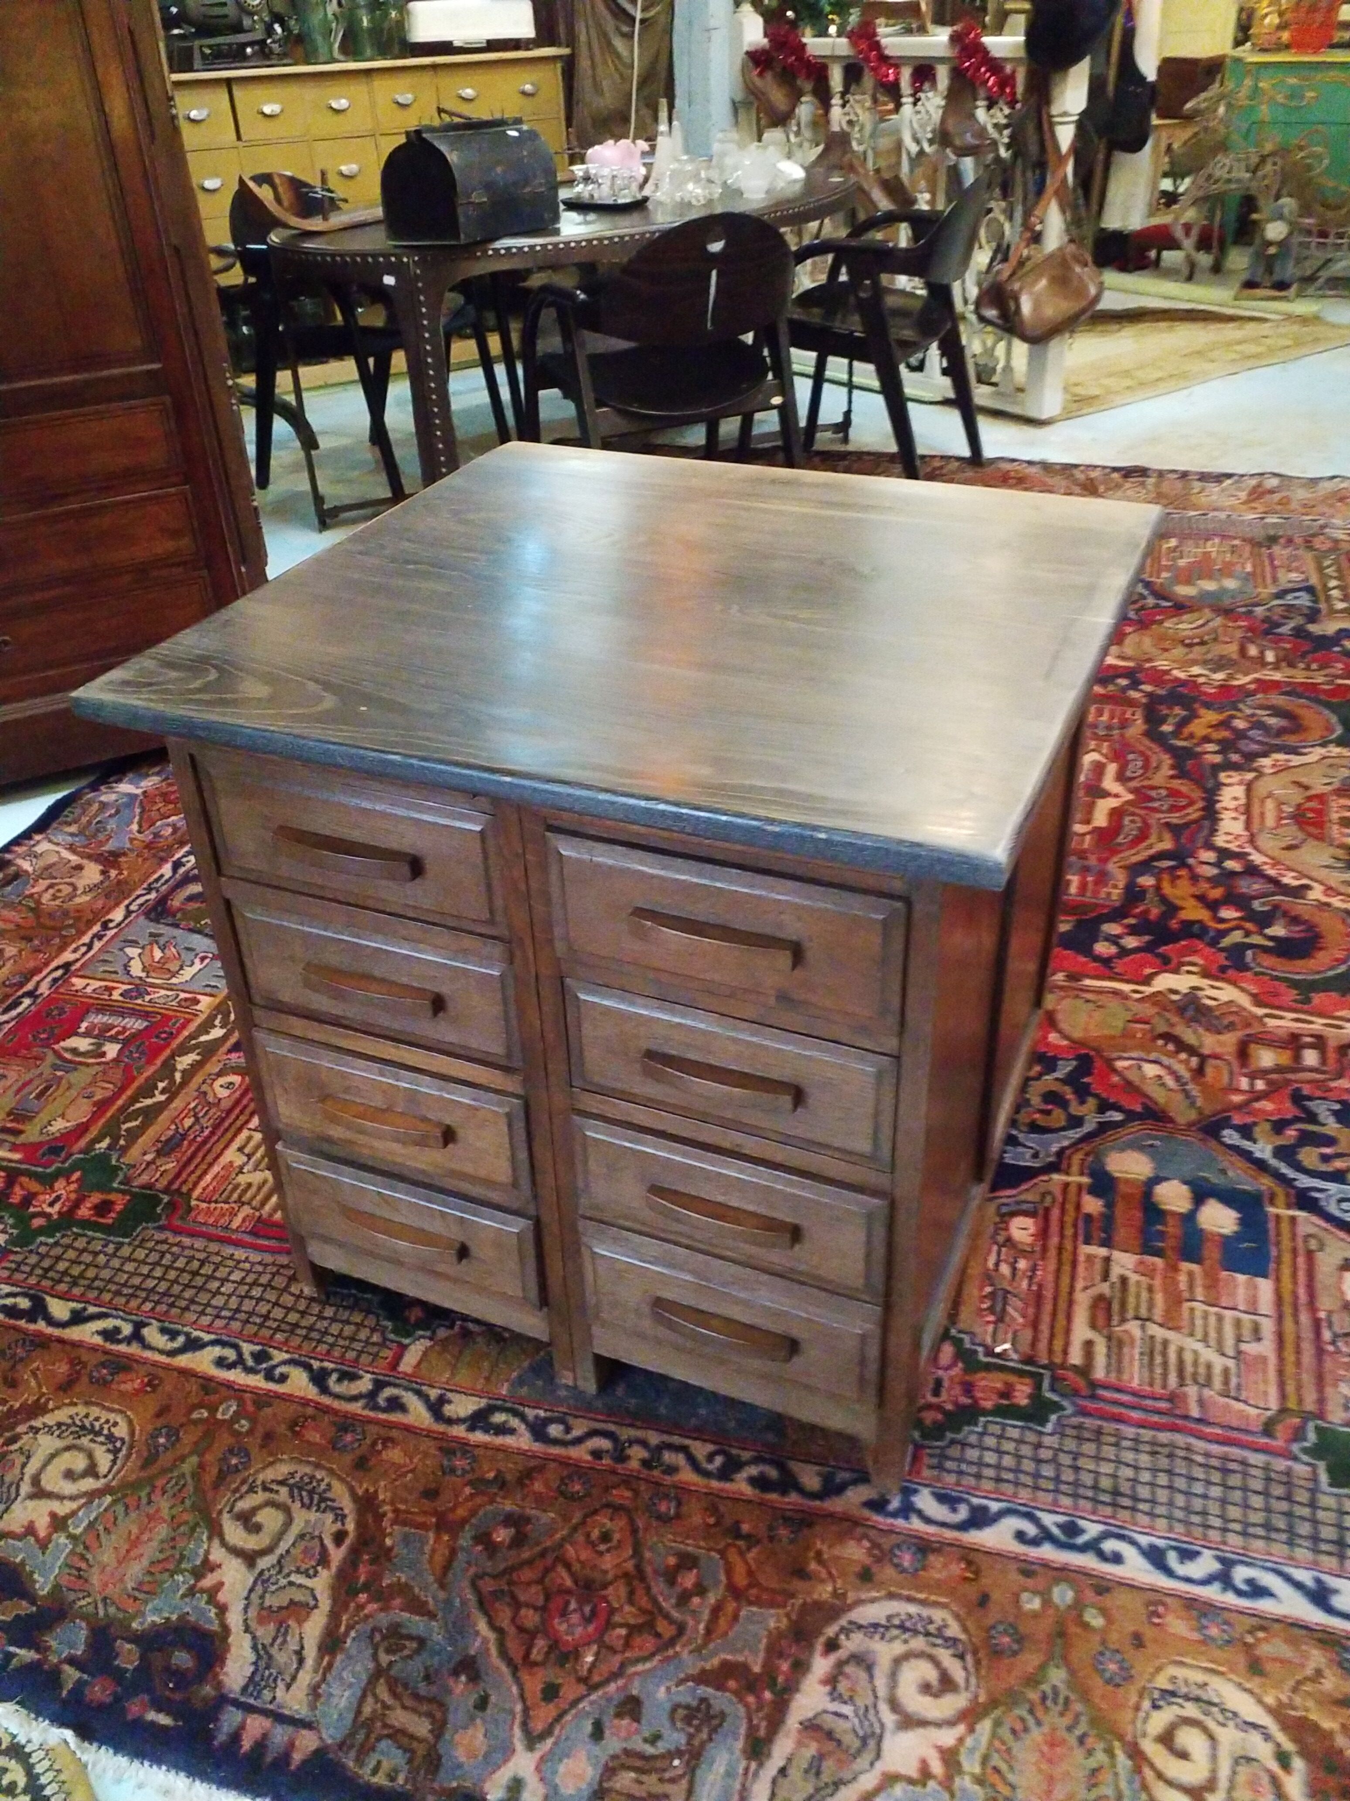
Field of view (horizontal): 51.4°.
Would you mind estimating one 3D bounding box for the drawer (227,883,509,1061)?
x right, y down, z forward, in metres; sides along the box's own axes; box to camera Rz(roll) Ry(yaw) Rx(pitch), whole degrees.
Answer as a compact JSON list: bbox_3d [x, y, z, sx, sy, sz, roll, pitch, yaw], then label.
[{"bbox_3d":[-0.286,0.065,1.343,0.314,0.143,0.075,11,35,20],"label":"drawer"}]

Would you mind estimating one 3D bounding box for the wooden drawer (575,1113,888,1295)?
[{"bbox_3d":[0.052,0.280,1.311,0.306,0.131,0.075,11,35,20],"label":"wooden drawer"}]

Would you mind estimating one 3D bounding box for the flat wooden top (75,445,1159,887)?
[{"bbox_3d":[0.008,-0.305,1.429,0.831,0.028,0.830,11,35,20],"label":"flat wooden top"}]

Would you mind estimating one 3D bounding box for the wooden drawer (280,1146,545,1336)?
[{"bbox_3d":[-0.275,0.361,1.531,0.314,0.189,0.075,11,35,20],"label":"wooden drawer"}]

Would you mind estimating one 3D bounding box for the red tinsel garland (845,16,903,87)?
[{"bbox_3d":[0.709,-3.028,5.018,0.150,0.201,0.258,-22,37,-28],"label":"red tinsel garland"}]

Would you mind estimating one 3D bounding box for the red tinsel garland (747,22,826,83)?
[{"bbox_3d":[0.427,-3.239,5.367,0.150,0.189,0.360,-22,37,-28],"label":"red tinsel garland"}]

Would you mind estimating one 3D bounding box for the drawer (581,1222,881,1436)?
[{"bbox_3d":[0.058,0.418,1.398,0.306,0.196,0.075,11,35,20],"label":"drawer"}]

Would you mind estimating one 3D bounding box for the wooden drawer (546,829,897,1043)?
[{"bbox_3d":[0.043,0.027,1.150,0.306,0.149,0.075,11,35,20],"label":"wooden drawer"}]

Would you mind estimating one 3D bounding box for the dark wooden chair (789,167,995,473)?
[{"bbox_3d":[0.585,-1.683,4.223,0.580,0.820,0.550,14,36,24],"label":"dark wooden chair"}]

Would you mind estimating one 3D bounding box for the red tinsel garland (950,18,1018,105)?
[{"bbox_3d":[1.021,-2.775,4.645,0.150,0.232,0.272,-22,37,-28],"label":"red tinsel garland"}]

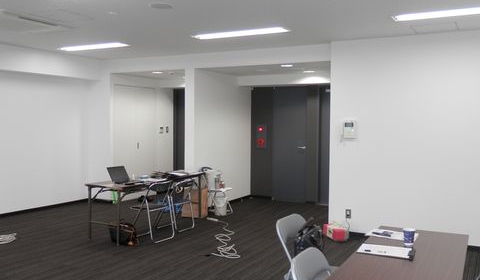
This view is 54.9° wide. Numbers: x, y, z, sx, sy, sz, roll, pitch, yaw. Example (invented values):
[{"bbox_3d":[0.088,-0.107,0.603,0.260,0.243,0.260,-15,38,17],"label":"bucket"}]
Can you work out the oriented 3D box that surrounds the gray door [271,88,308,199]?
[{"bbox_3d":[0.915,0.078,8.488,0.680,2.100,0.060,2,3,28],"label":"gray door"}]

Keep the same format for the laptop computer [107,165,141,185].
[{"bbox_3d":[-1.426,0.437,5.676,0.280,0.200,0.285,2,3,37],"label":"laptop computer"}]

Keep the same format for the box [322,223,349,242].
[{"bbox_3d":[1.226,1.172,5.893,0.200,0.150,0.310,0,3,-14],"label":"box"}]

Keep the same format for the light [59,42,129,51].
[{"bbox_3d":[-2.141,-1.347,6.732,1.240,0.050,0.235,2,3,28],"label":"light"}]

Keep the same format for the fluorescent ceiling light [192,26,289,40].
[{"bbox_3d":[-0.020,-1.281,5.579,1.240,0.050,0.235,2,3,28],"label":"fluorescent ceiling light"}]

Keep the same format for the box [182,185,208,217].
[{"bbox_3d":[-0.672,0.944,7.102,0.340,0.470,0.230,2,3,28],"label":"box"}]

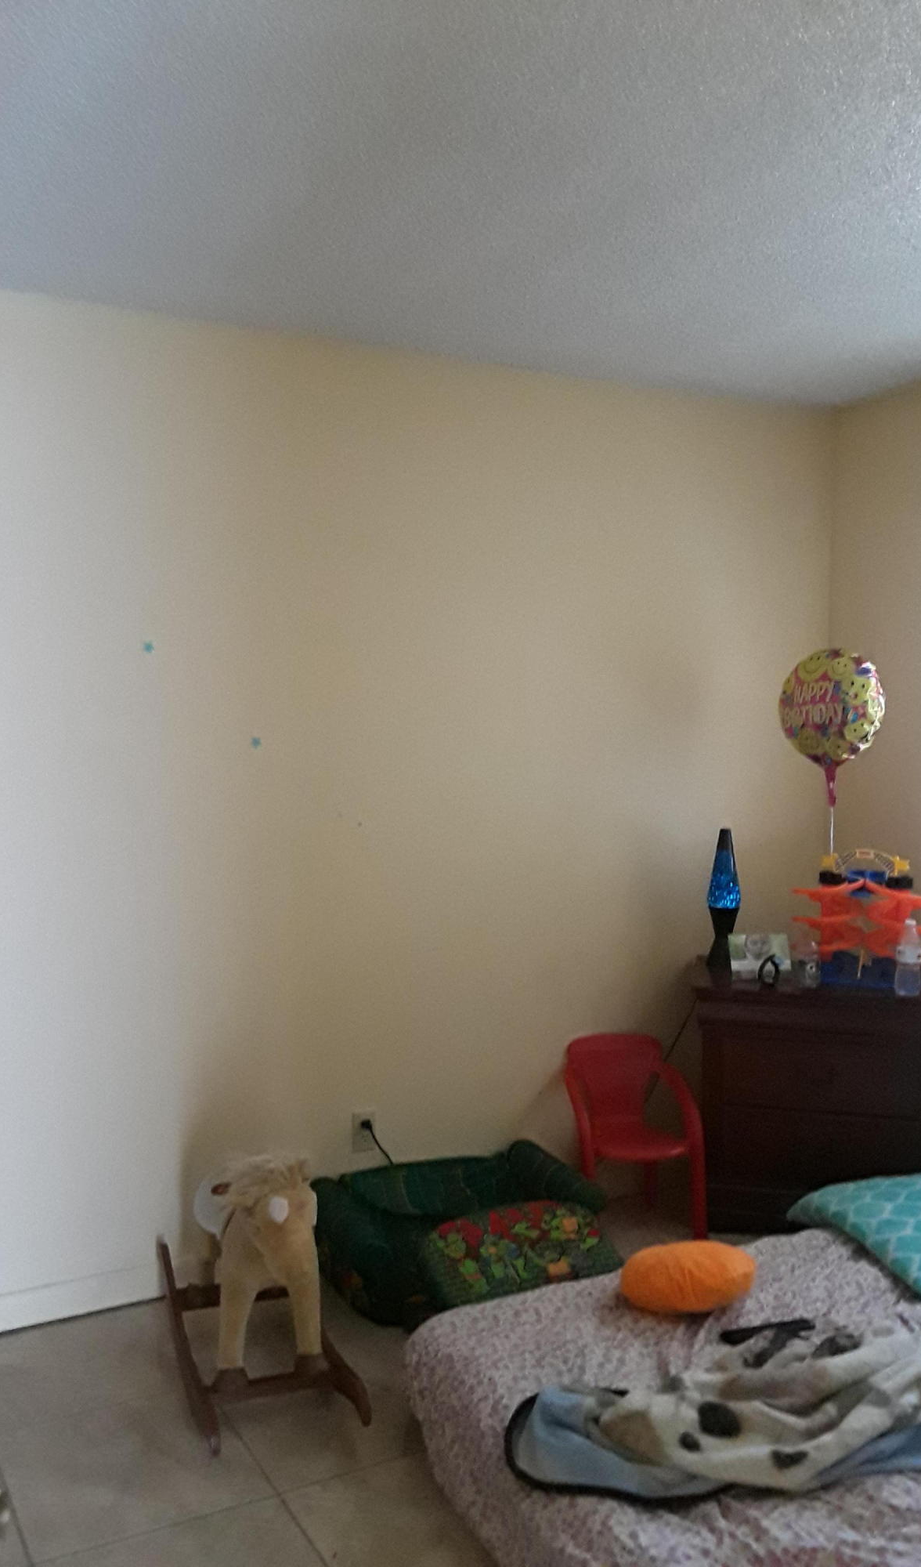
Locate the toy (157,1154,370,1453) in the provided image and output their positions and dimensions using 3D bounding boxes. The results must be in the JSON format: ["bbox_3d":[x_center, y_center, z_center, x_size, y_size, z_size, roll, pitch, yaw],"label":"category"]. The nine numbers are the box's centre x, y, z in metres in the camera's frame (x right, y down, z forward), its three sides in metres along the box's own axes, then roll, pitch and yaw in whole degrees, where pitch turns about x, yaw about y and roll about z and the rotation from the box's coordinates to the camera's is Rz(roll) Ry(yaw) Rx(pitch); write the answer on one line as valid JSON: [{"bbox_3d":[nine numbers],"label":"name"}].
[{"bbox_3d":[-0.469,1.038,2.862,0.320,0.580,0.790,-2,3,-20],"label":"toy"}]

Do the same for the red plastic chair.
[{"bbox_3d":[0.480,1.018,3.645,0.355,0.520,0.345,-1,3,-12],"label":"red plastic chair"}]

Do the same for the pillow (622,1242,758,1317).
[{"bbox_3d":[0.488,1.062,2.725,0.290,0.125,0.260,0,3,10],"label":"pillow"}]

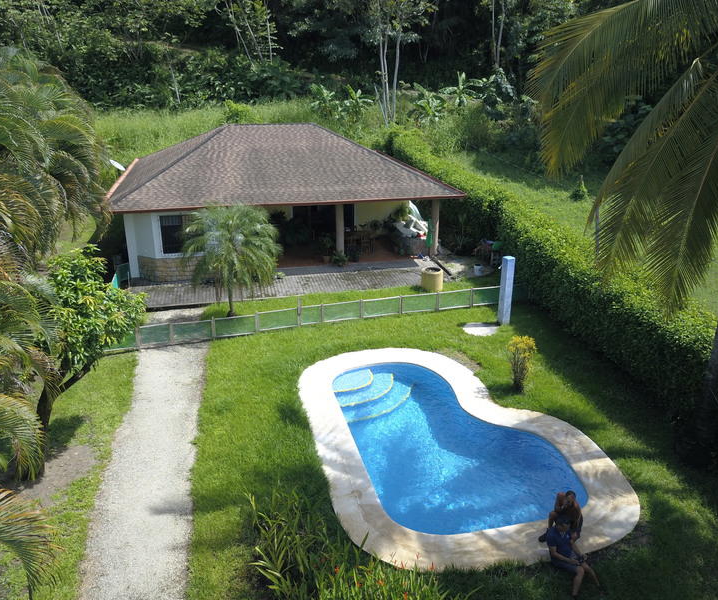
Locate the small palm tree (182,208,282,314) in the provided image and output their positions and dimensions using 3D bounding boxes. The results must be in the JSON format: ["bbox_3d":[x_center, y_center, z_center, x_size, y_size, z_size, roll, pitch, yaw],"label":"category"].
[{"bbox_3d":[-3.493,-1.064,16.404,2.650,3.100,2.650,0,21,0],"label":"small palm tree"}]

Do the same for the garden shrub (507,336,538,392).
[{"bbox_3d":[3.487,1.353,12.827,0.630,1.220,0.630,0,21,0],"label":"garden shrub"}]

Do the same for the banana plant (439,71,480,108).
[{"bbox_3d":[8.650,-18.100,52.000,3.400,3.500,3.200,0,18,0],"label":"banana plant"}]

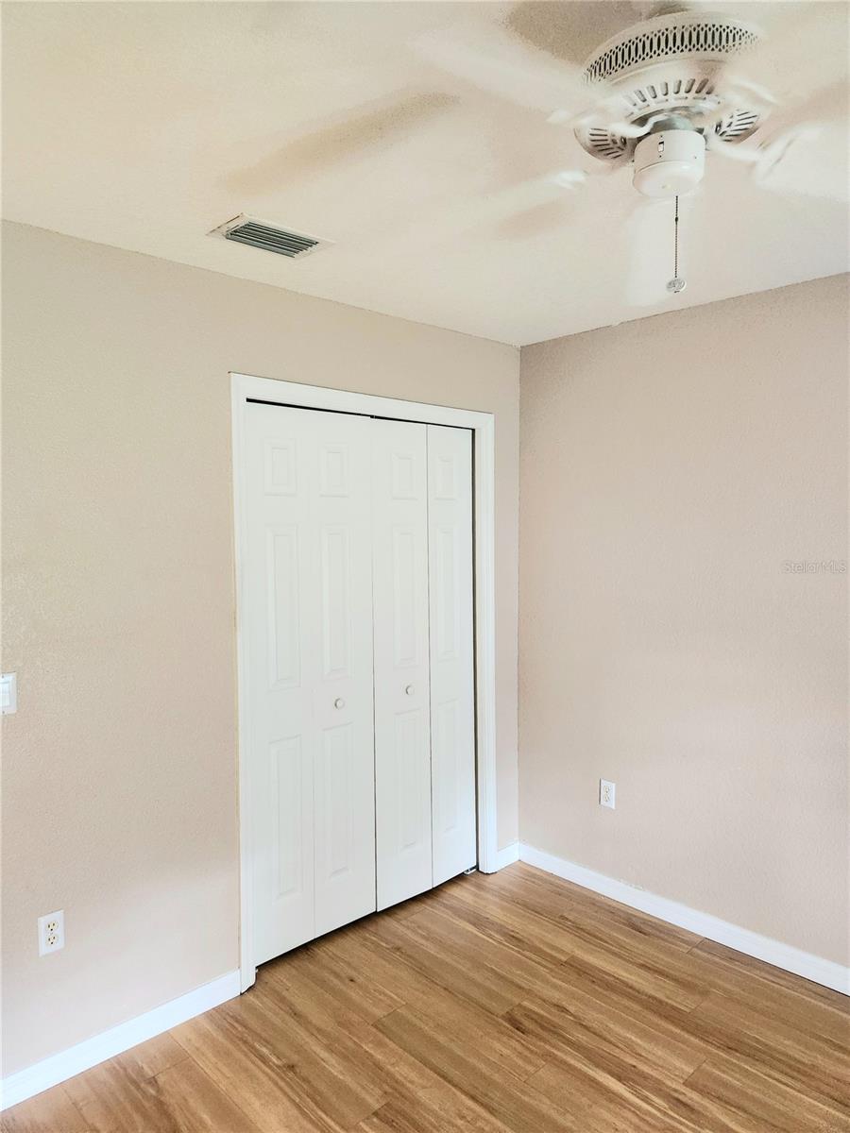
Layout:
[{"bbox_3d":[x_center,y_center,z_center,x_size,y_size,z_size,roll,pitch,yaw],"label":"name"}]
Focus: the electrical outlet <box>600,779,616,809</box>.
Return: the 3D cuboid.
[{"bbox_3d":[0.791,0.987,3.263,0.010,0.113,0.072,-3,4,-43],"label":"electrical outlet"}]

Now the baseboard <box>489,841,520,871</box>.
[{"bbox_3d":[0.390,1.381,3.580,0.185,0.090,0.015,-3,4,-43],"label":"baseboard"}]

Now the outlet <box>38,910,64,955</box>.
[{"bbox_3d":[-1.080,1.061,2.179,0.070,0.114,0.010,-3,4,-43],"label":"outlet"}]

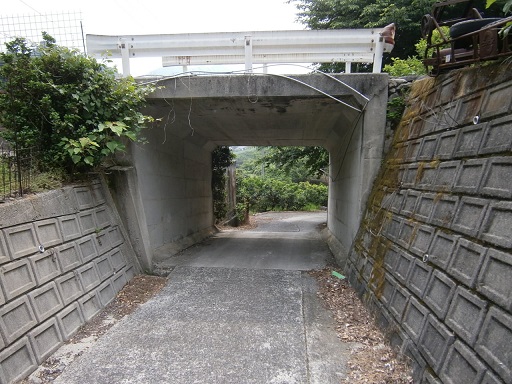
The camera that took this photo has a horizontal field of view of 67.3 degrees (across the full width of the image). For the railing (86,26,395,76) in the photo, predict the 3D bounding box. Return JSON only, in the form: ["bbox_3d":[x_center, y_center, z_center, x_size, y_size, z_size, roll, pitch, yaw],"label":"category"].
[{"bbox_3d":[-0.290,-2.140,6.080,4.750,0.750,0.330,1,7,5],"label":"railing"}]

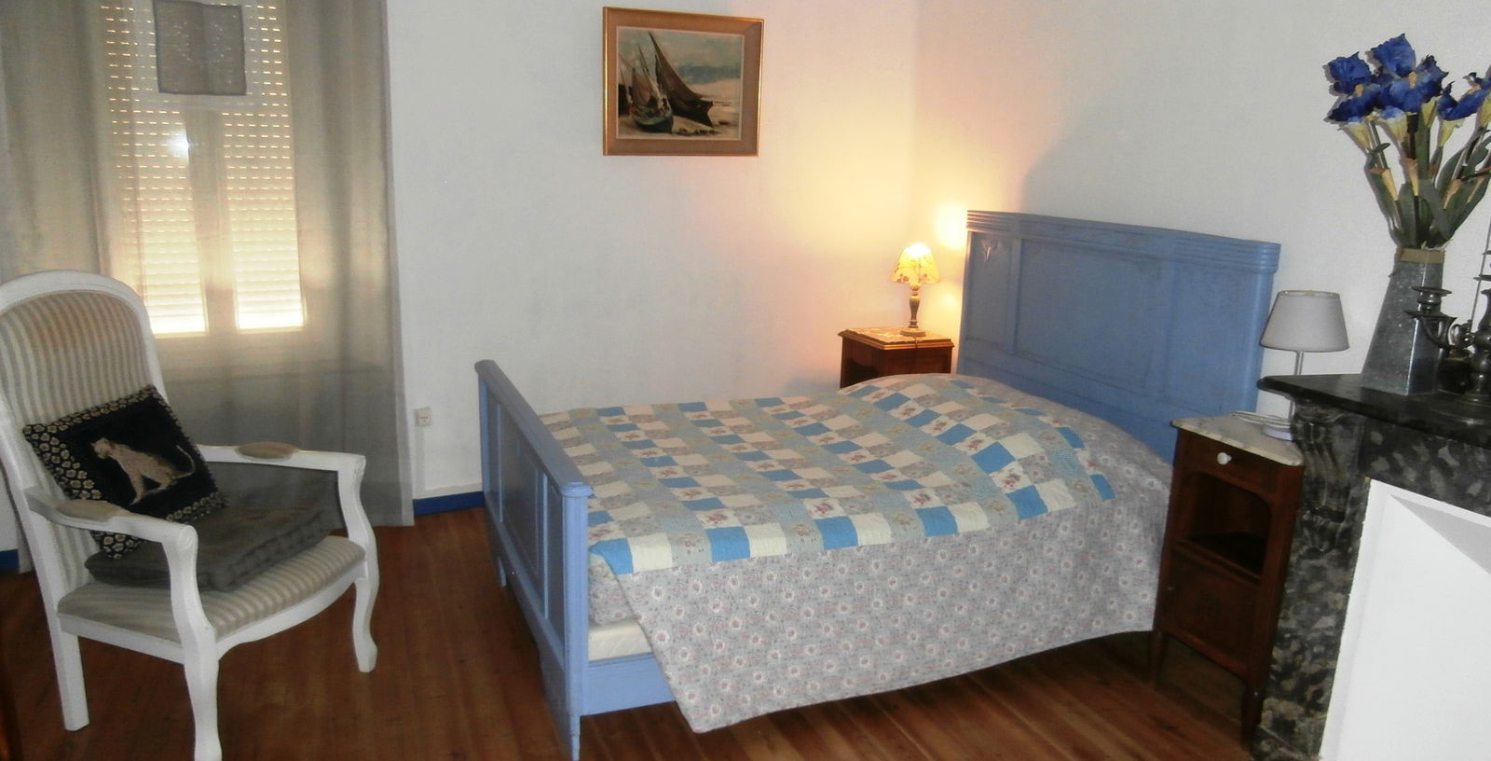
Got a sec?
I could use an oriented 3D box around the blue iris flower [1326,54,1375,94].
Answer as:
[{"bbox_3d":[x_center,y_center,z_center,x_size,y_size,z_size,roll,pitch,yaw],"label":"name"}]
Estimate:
[{"bbox_3d":[1.288,-0.651,2.200,0.103,0.089,0.086,8,14,28],"label":"blue iris flower"}]

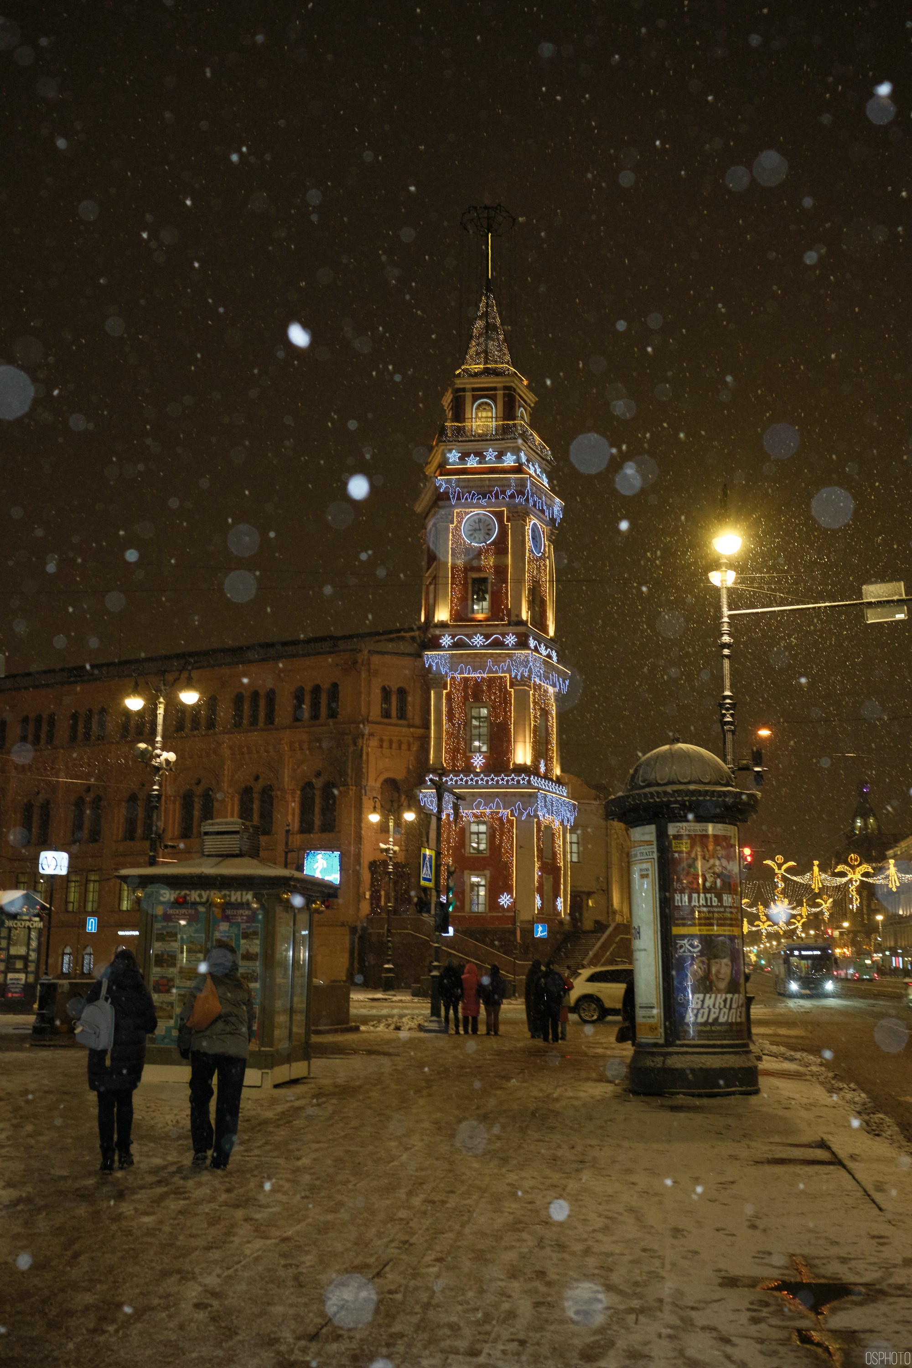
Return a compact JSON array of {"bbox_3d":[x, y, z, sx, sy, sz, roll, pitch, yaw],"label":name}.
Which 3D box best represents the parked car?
[{"bbox_3d":[5.617,9.381,40.185,4.720,1.690,1.900,-2,-12,15],"label":"parked car"}]

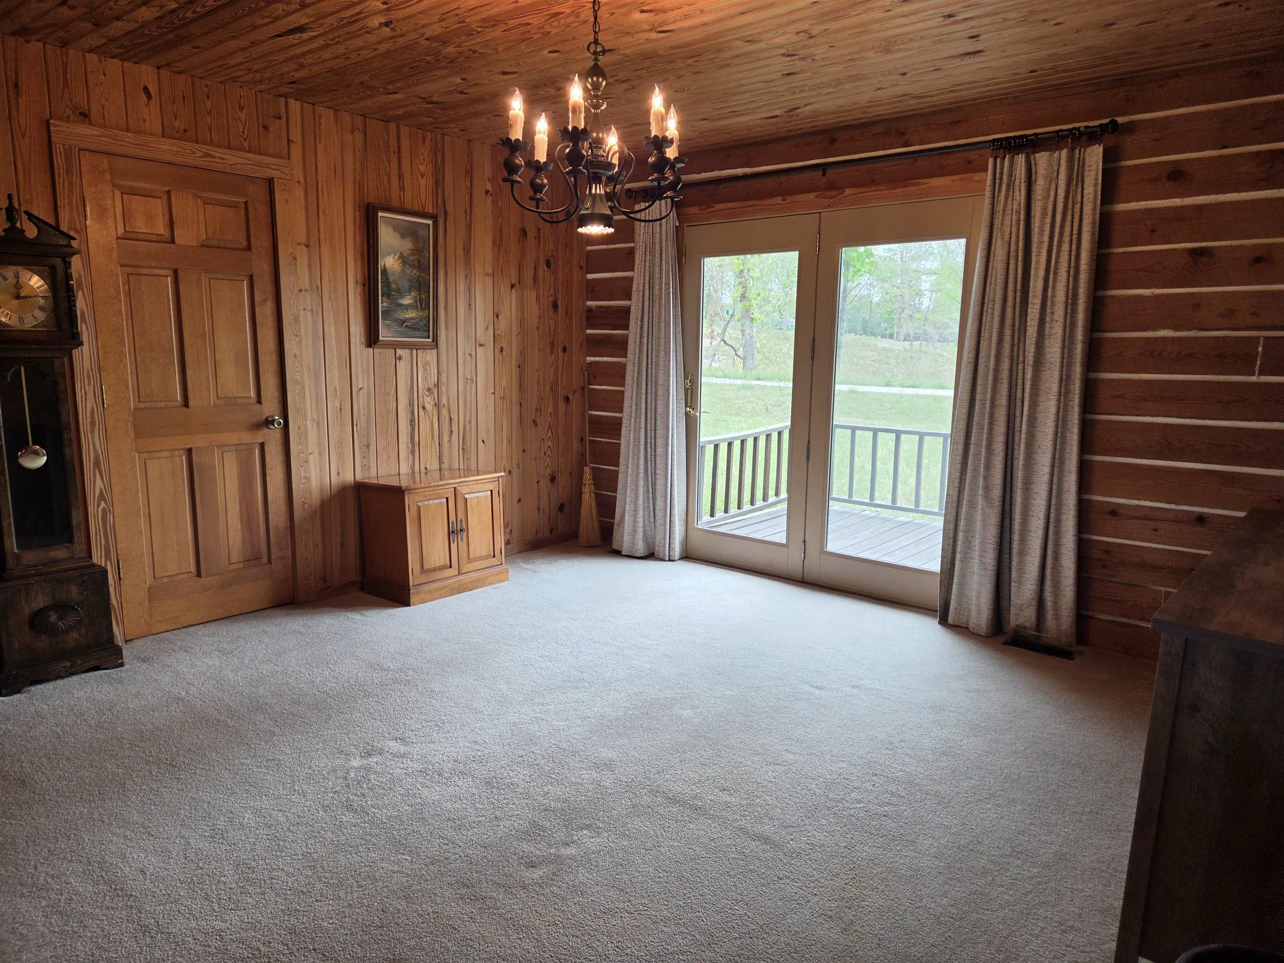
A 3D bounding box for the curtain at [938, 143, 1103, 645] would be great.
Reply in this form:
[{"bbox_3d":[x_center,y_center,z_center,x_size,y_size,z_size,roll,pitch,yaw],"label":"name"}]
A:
[{"bbox_3d":[1.679,-0.340,3.745,0.570,2.100,0.180,8,12,39],"label":"curtain"}]

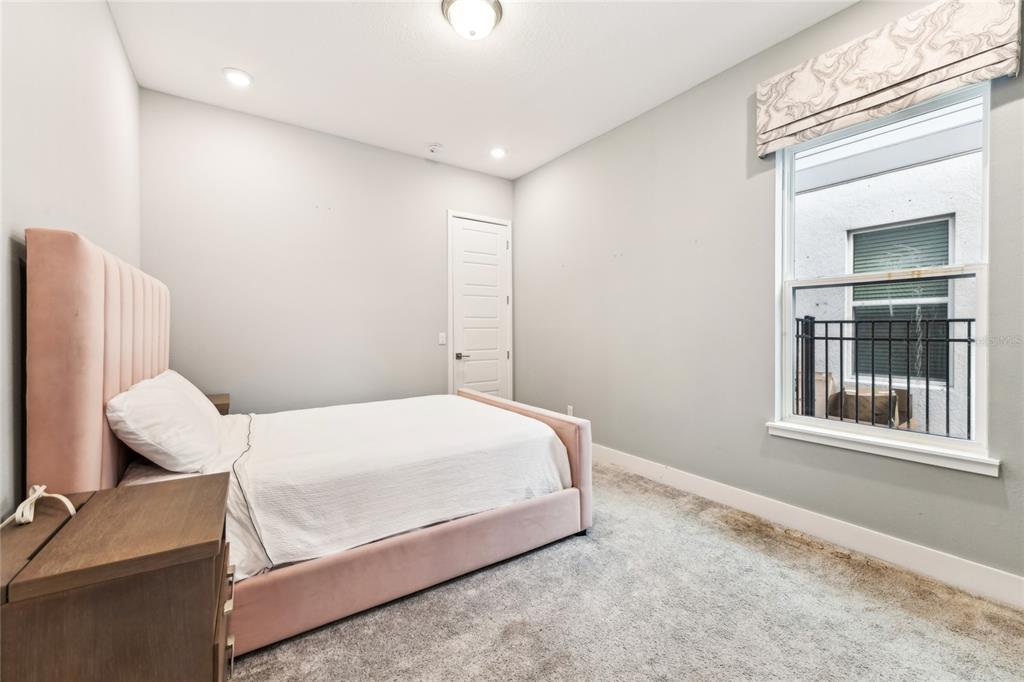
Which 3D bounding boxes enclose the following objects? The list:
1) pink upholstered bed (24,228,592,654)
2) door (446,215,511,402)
[{"bbox_3d":[-0.892,0.396,2.414,2.215,1.494,1.597,-1,1,-33],"label":"pink upholstered bed"},{"bbox_3d":[-0.351,-0.155,4.538,0.828,2.507,0.080,-1,1,-35],"label":"door"}]

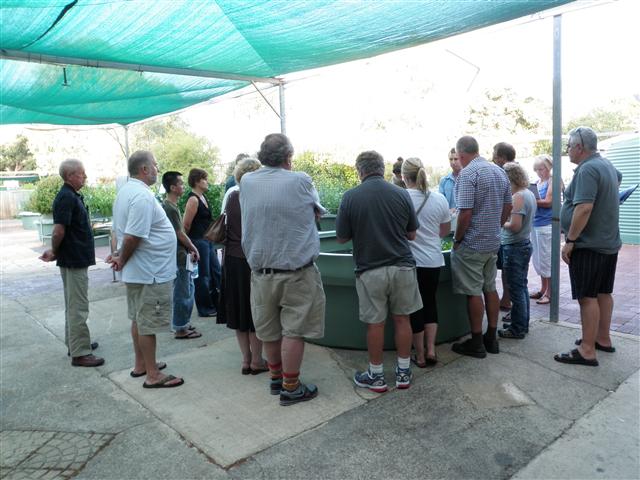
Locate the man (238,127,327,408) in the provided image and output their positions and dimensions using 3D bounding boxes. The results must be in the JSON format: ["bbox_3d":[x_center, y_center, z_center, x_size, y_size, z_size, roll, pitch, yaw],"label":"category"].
[{"bbox_3d":[-0.254,0.186,3.504,0.580,1.792,0.440,1,7,26],"label":"man"}]

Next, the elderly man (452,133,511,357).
[{"bbox_3d":[1.310,0.047,4.252,0.540,1.777,0.420,-6,8,-32],"label":"elderly man"}]

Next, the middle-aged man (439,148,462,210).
[{"bbox_3d":[1.490,-0.095,5.650,0.500,1.760,0.400,1,7,27],"label":"middle-aged man"}]

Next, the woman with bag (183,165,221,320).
[{"bbox_3d":[-1.323,0.042,5.829,0.380,1.680,0.460,-1,7,13],"label":"woman with bag"}]

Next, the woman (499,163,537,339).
[{"bbox_3d":[1.810,0.081,4.745,0.400,1.558,0.420,1,7,30],"label":"woman"}]

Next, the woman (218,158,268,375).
[{"bbox_3d":[-0.546,0.226,4.070,0.420,1.660,0.500,-8,9,-41],"label":"woman"}]

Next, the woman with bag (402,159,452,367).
[{"bbox_3d":[0.821,0.172,4.029,0.460,1.617,0.380,-4,7,-13],"label":"woman with bag"}]

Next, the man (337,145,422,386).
[{"bbox_3d":[0.421,0.219,3.661,0.600,1.690,0.450,-3,7,-7],"label":"man"}]

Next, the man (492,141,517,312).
[{"bbox_3d":[1.961,-0.140,5.532,0.400,1.806,0.500,0,7,22],"label":"man"}]

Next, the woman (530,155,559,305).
[{"bbox_3d":[2.591,-0.117,5.922,0.420,1.650,0.460,-4,7,-17],"label":"woman"}]

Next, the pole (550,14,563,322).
[{"bbox_3d":[2.248,-0.635,4.929,0.080,2.904,0.080,1,7,26],"label":"pole"}]

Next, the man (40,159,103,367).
[{"bbox_3d":[-2.138,0.203,4.454,0.540,1.750,0.500,-4,7,-15],"label":"man"}]

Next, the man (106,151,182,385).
[{"bbox_3d":[-1.304,0.212,3.892,0.560,1.739,0.500,-5,7,-22],"label":"man"}]

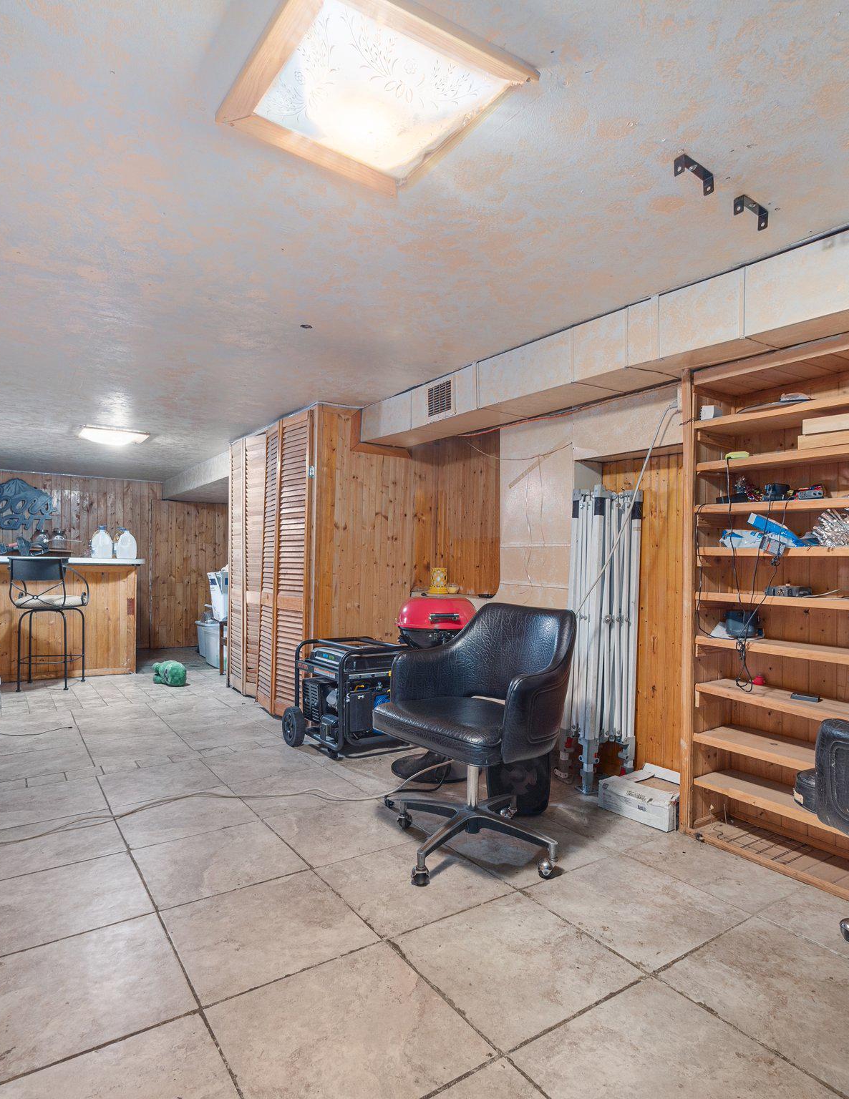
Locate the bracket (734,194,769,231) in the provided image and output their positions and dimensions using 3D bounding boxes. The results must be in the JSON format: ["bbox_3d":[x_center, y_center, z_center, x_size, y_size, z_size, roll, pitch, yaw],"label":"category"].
[{"bbox_3d":[0.906,-0.931,1.642,0.129,0.044,0.029,2,-2,-36],"label":"bracket"}]

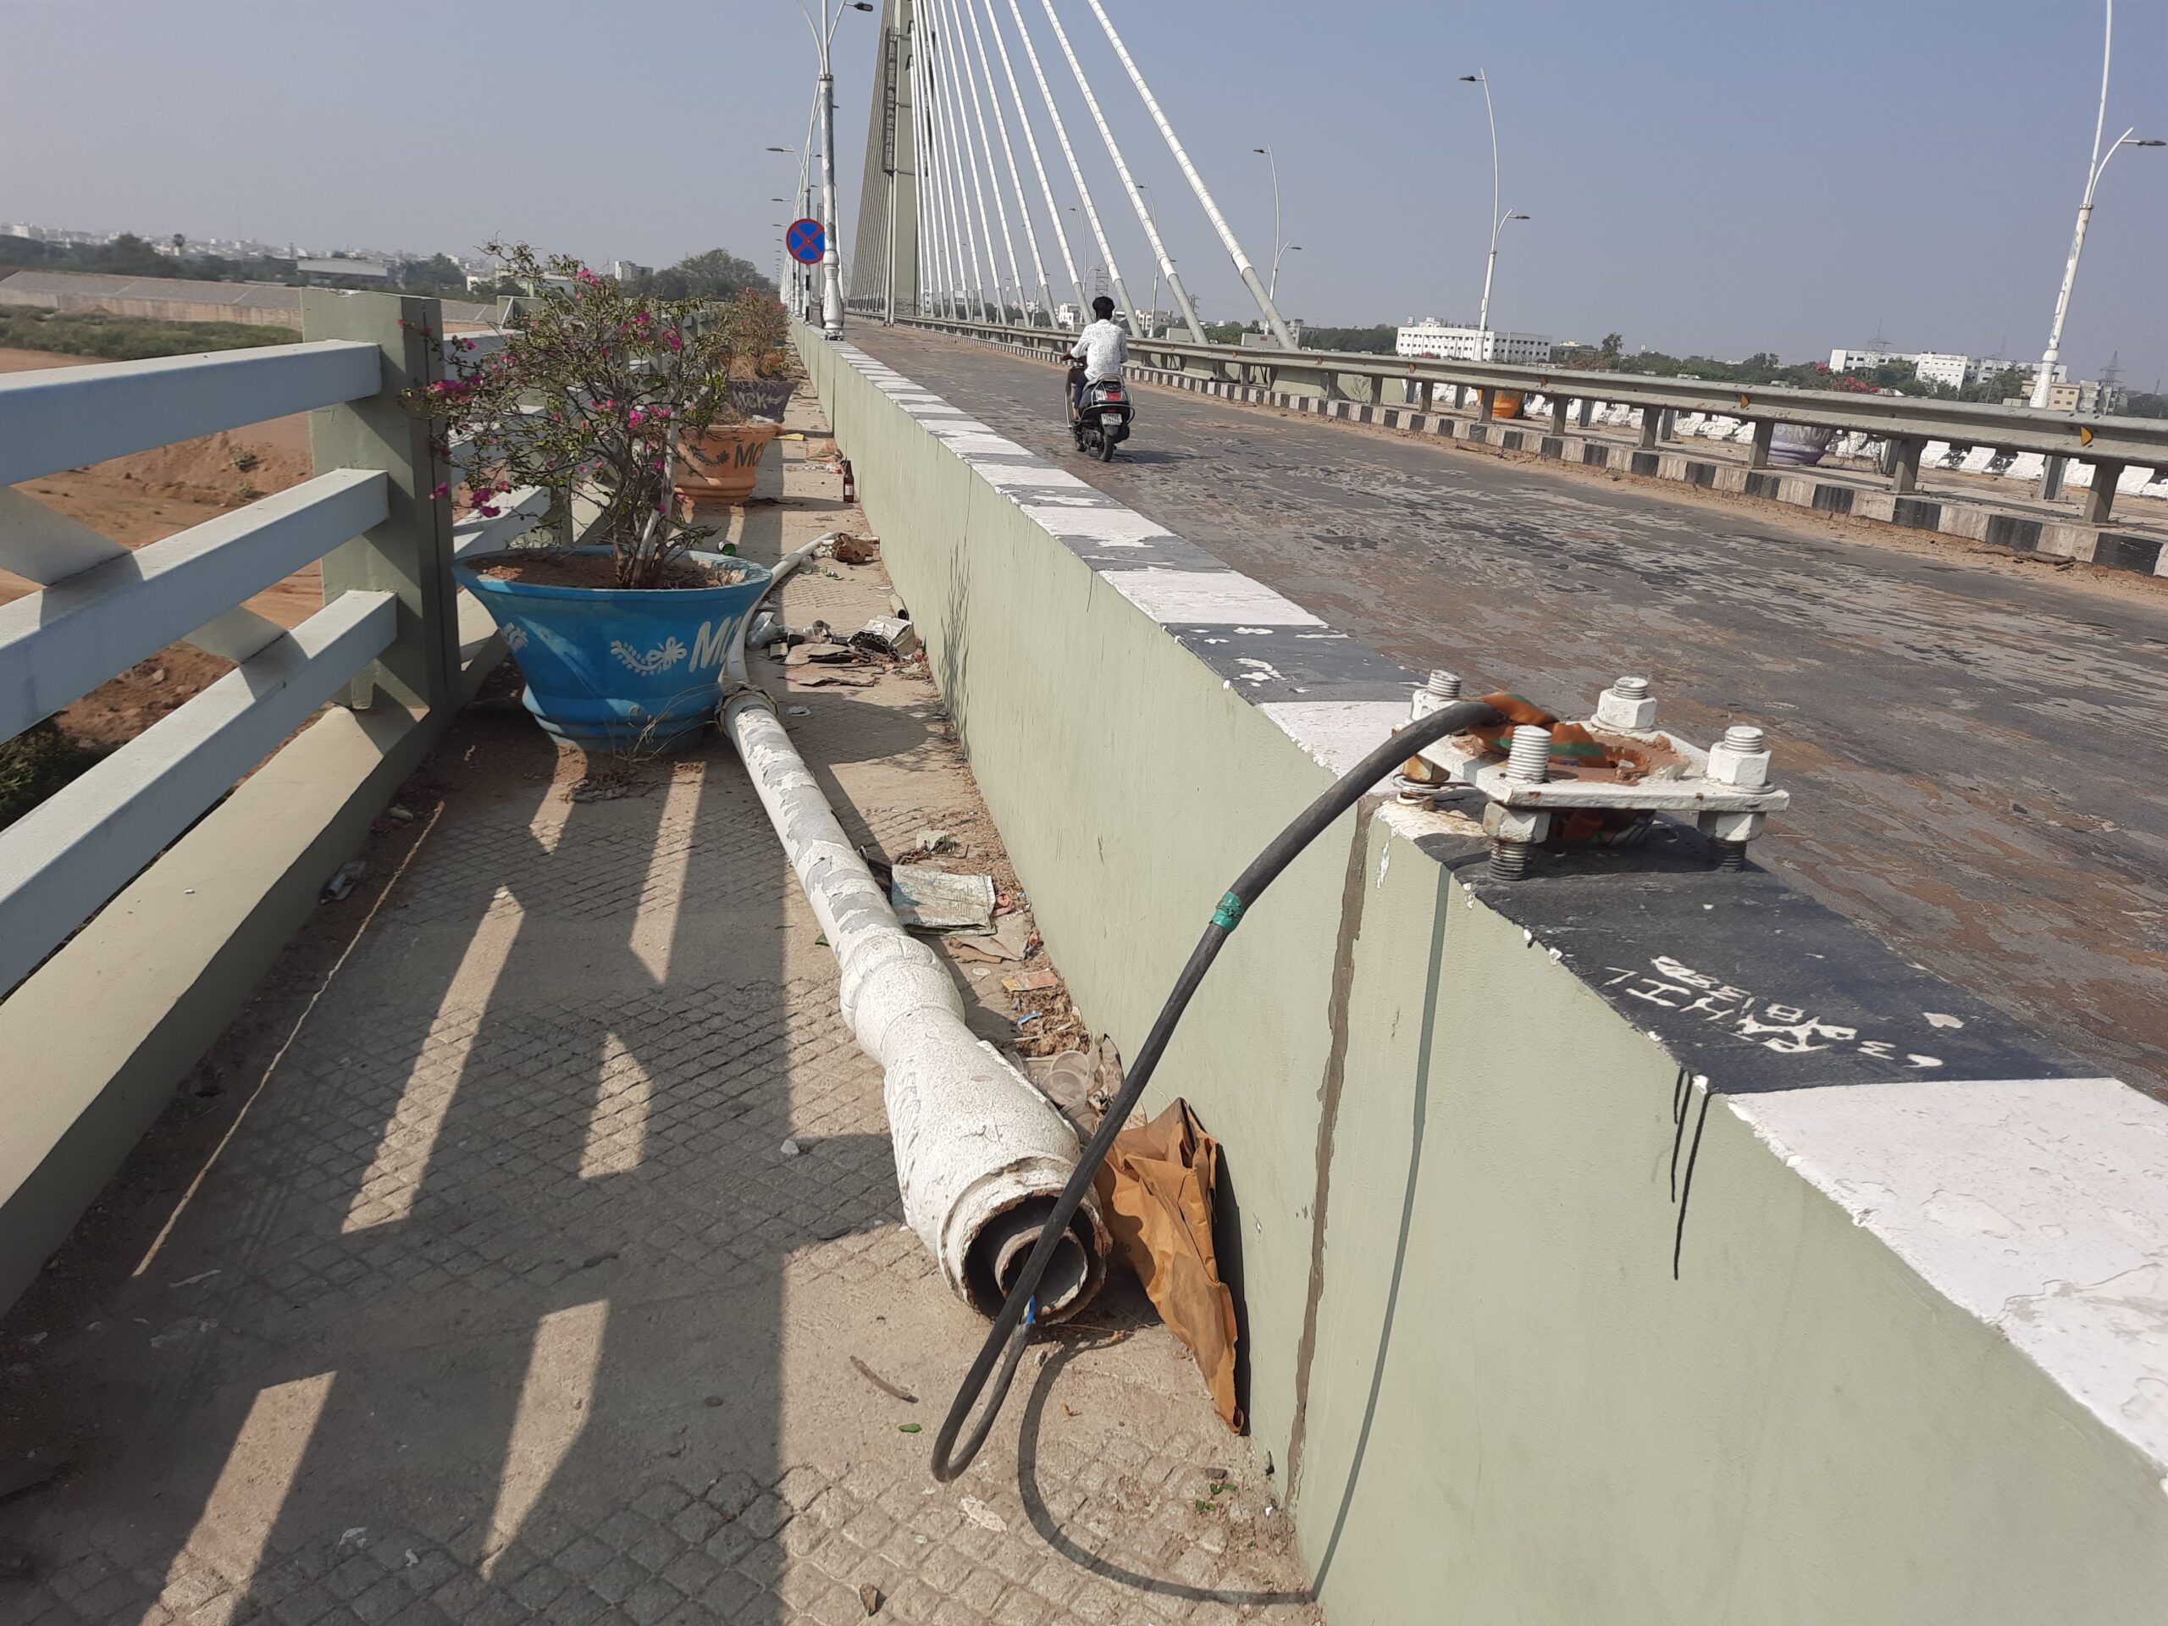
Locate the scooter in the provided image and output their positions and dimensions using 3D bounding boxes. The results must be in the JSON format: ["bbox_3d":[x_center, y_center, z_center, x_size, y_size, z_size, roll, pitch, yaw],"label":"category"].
[{"bbox_3d":[0.134,-4.343,15.825,0.680,1.130,1.800,0,19,-12],"label":"scooter"}]

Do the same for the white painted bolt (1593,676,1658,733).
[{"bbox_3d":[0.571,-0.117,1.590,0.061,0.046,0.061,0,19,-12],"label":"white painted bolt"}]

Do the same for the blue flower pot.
[{"bbox_3d":[-1.487,-0.527,4.824,0.949,0.528,0.949,0,19,-12],"label":"blue flower pot"}]

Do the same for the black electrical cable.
[{"bbox_3d":[0.088,0.319,1.699,0.489,1.037,0.587,0,19,-12],"label":"black electrical cable"}]

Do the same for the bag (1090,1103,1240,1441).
[{"bbox_3d":[0.113,0.575,2.087,0.147,0.352,0.391,0,19,-12],"label":"bag"}]

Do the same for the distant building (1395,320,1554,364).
[{"bbox_3d":[136.352,-164.746,525.000,29.000,15.000,46.000,-7,21,-31],"label":"distant building"}]

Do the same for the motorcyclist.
[{"bbox_3d":[0.166,-4.705,15.620,0.580,1.270,0.750,0,19,-12],"label":"motorcyclist"}]

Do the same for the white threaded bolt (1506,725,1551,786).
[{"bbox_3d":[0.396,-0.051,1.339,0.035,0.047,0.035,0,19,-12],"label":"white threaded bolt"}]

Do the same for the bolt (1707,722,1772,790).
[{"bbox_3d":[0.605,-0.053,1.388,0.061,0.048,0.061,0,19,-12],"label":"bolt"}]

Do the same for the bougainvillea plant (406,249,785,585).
[{"bbox_3d":[-1.476,-1.211,4.551,1.076,0.979,0.979,0,19,-12],"label":"bougainvillea plant"}]

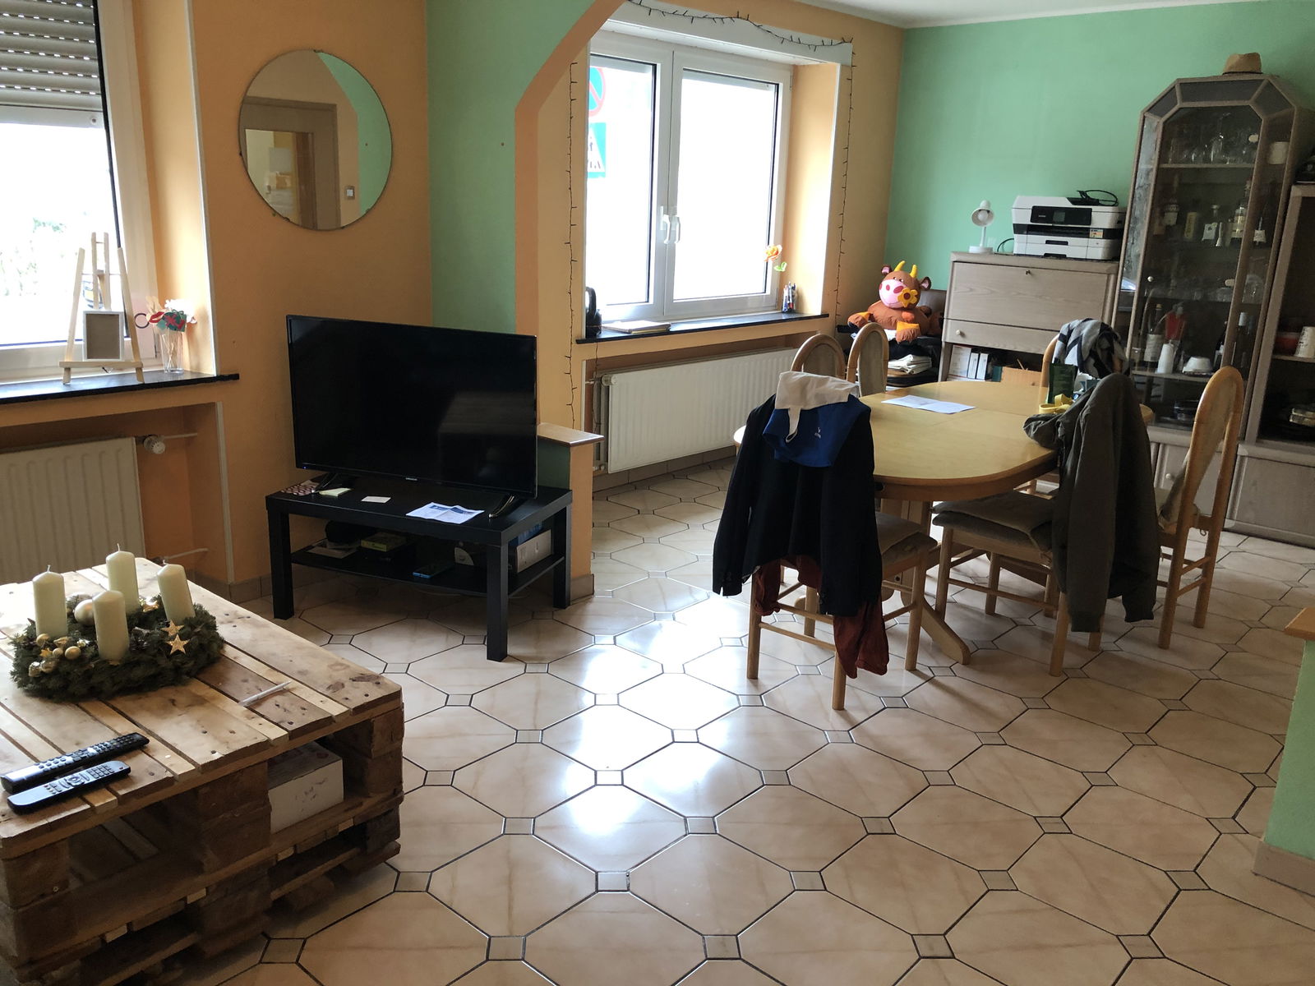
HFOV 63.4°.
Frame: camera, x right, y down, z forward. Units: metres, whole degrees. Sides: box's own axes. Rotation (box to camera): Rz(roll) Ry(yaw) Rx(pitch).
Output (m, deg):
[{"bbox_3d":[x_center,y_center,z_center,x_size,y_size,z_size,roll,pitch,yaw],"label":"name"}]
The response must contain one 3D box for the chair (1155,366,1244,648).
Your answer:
[{"bbox_3d":[1.795,0.001,3.940,0.450,1.000,0.500,-13,21,-43],"label":"chair"}]

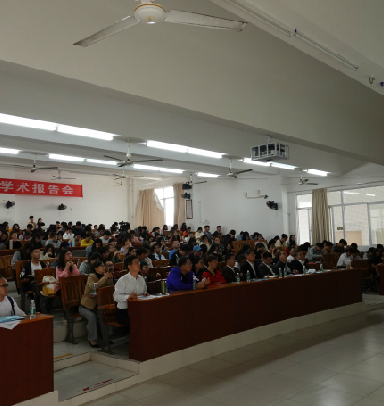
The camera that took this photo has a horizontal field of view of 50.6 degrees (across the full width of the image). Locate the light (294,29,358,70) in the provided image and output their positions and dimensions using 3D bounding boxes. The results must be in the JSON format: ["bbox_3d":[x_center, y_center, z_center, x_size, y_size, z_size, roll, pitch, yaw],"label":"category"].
[{"bbox_3d":[1.357,-1.495,4.011,1.220,0.070,0.060,3,-8,-43],"label":"light"}]

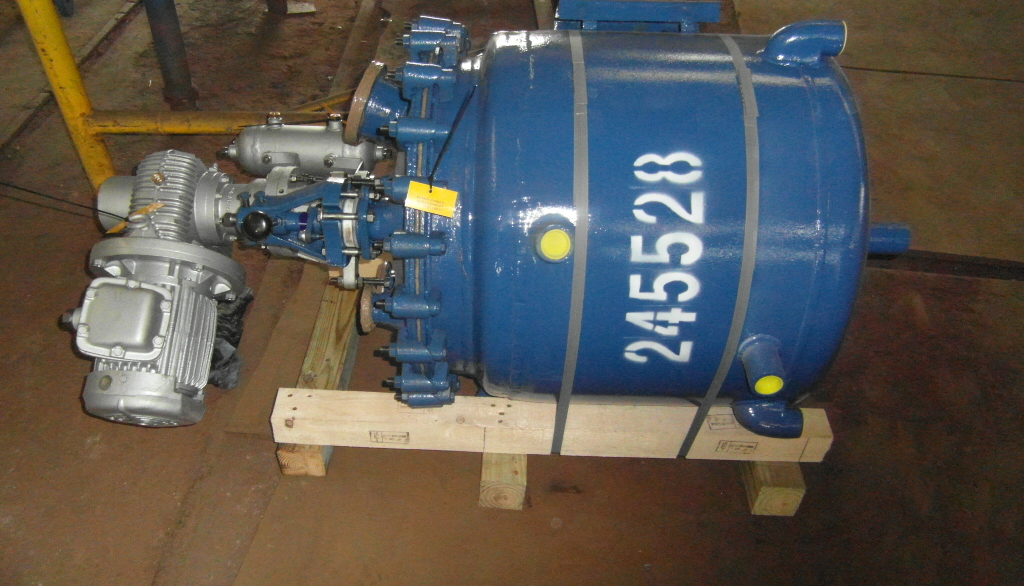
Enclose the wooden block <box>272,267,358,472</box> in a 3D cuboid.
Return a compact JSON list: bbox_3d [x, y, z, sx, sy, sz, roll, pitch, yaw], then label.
[{"bbox_3d":[-0.445,0.148,1.743,0.090,0.090,0.652,2,41,-2],"label":"wooden block"}]

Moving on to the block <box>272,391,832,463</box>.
[{"bbox_3d":[0.086,0.280,1.495,1.149,0.082,0.078,2,41,-1],"label":"block"}]

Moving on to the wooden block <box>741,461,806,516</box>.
[{"bbox_3d":[0.567,0.215,1.737,0.090,0.090,0.679,3,40,0],"label":"wooden block"}]

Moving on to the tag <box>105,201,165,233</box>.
[{"bbox_3d":[-0.704,-0.140,1.330,0.100,0.006,0.055,-33,3,0],"label":"tag"}]

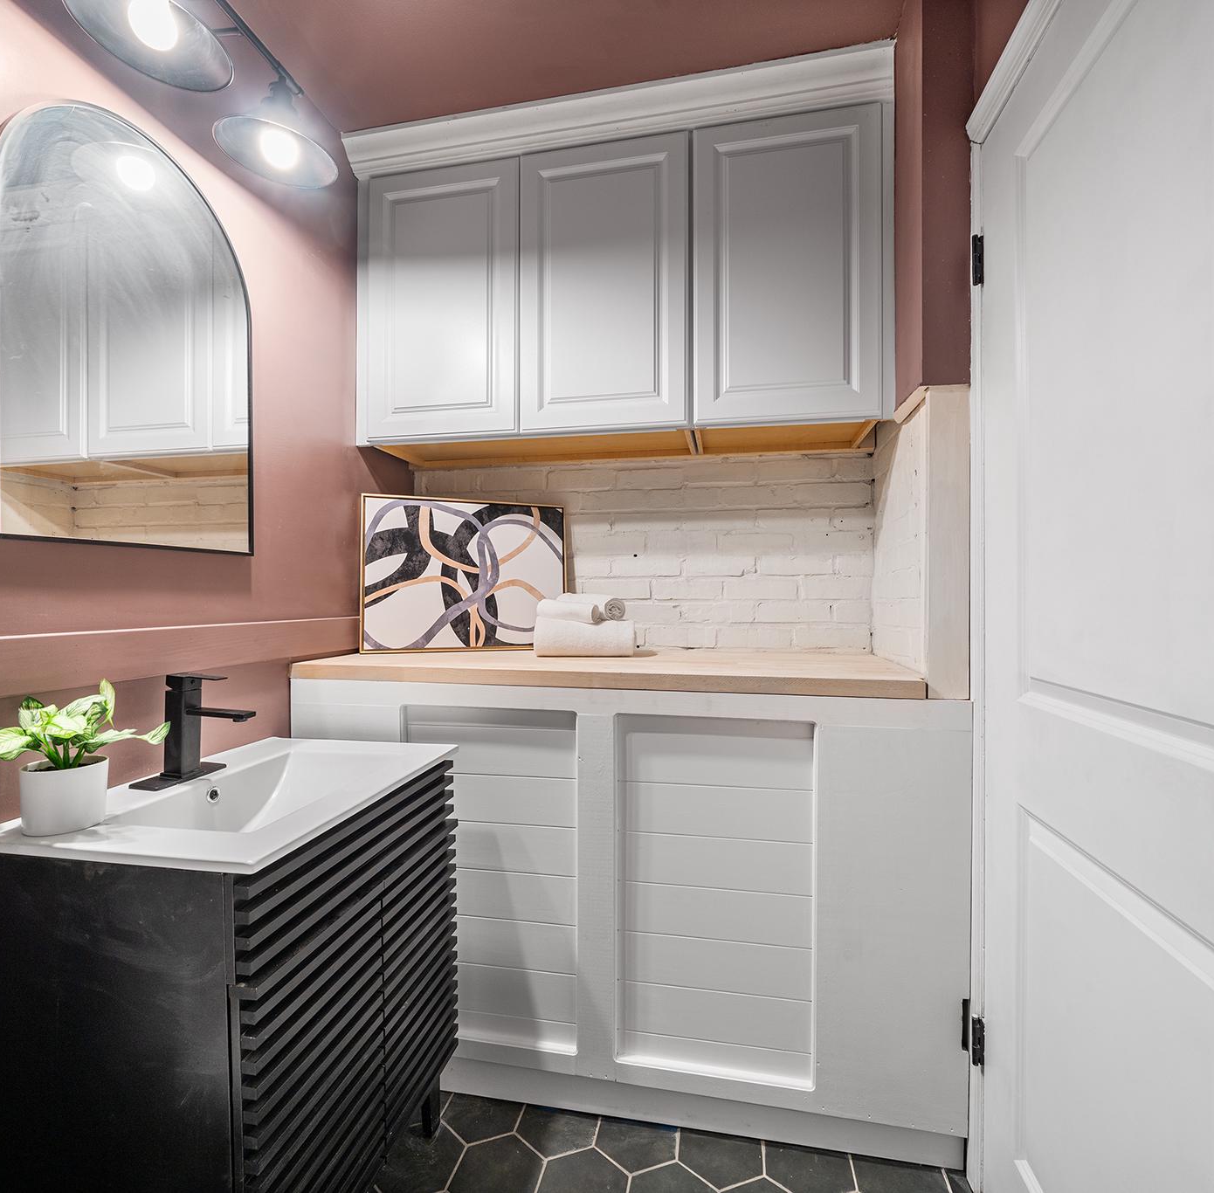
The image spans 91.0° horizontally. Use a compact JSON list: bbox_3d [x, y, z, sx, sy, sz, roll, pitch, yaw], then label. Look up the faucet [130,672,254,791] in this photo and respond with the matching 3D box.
[{"bbox_3d":[-0.734,0.239,1.099,0.195,0.189,0.152,0,0,10],"label":"faucet"}]

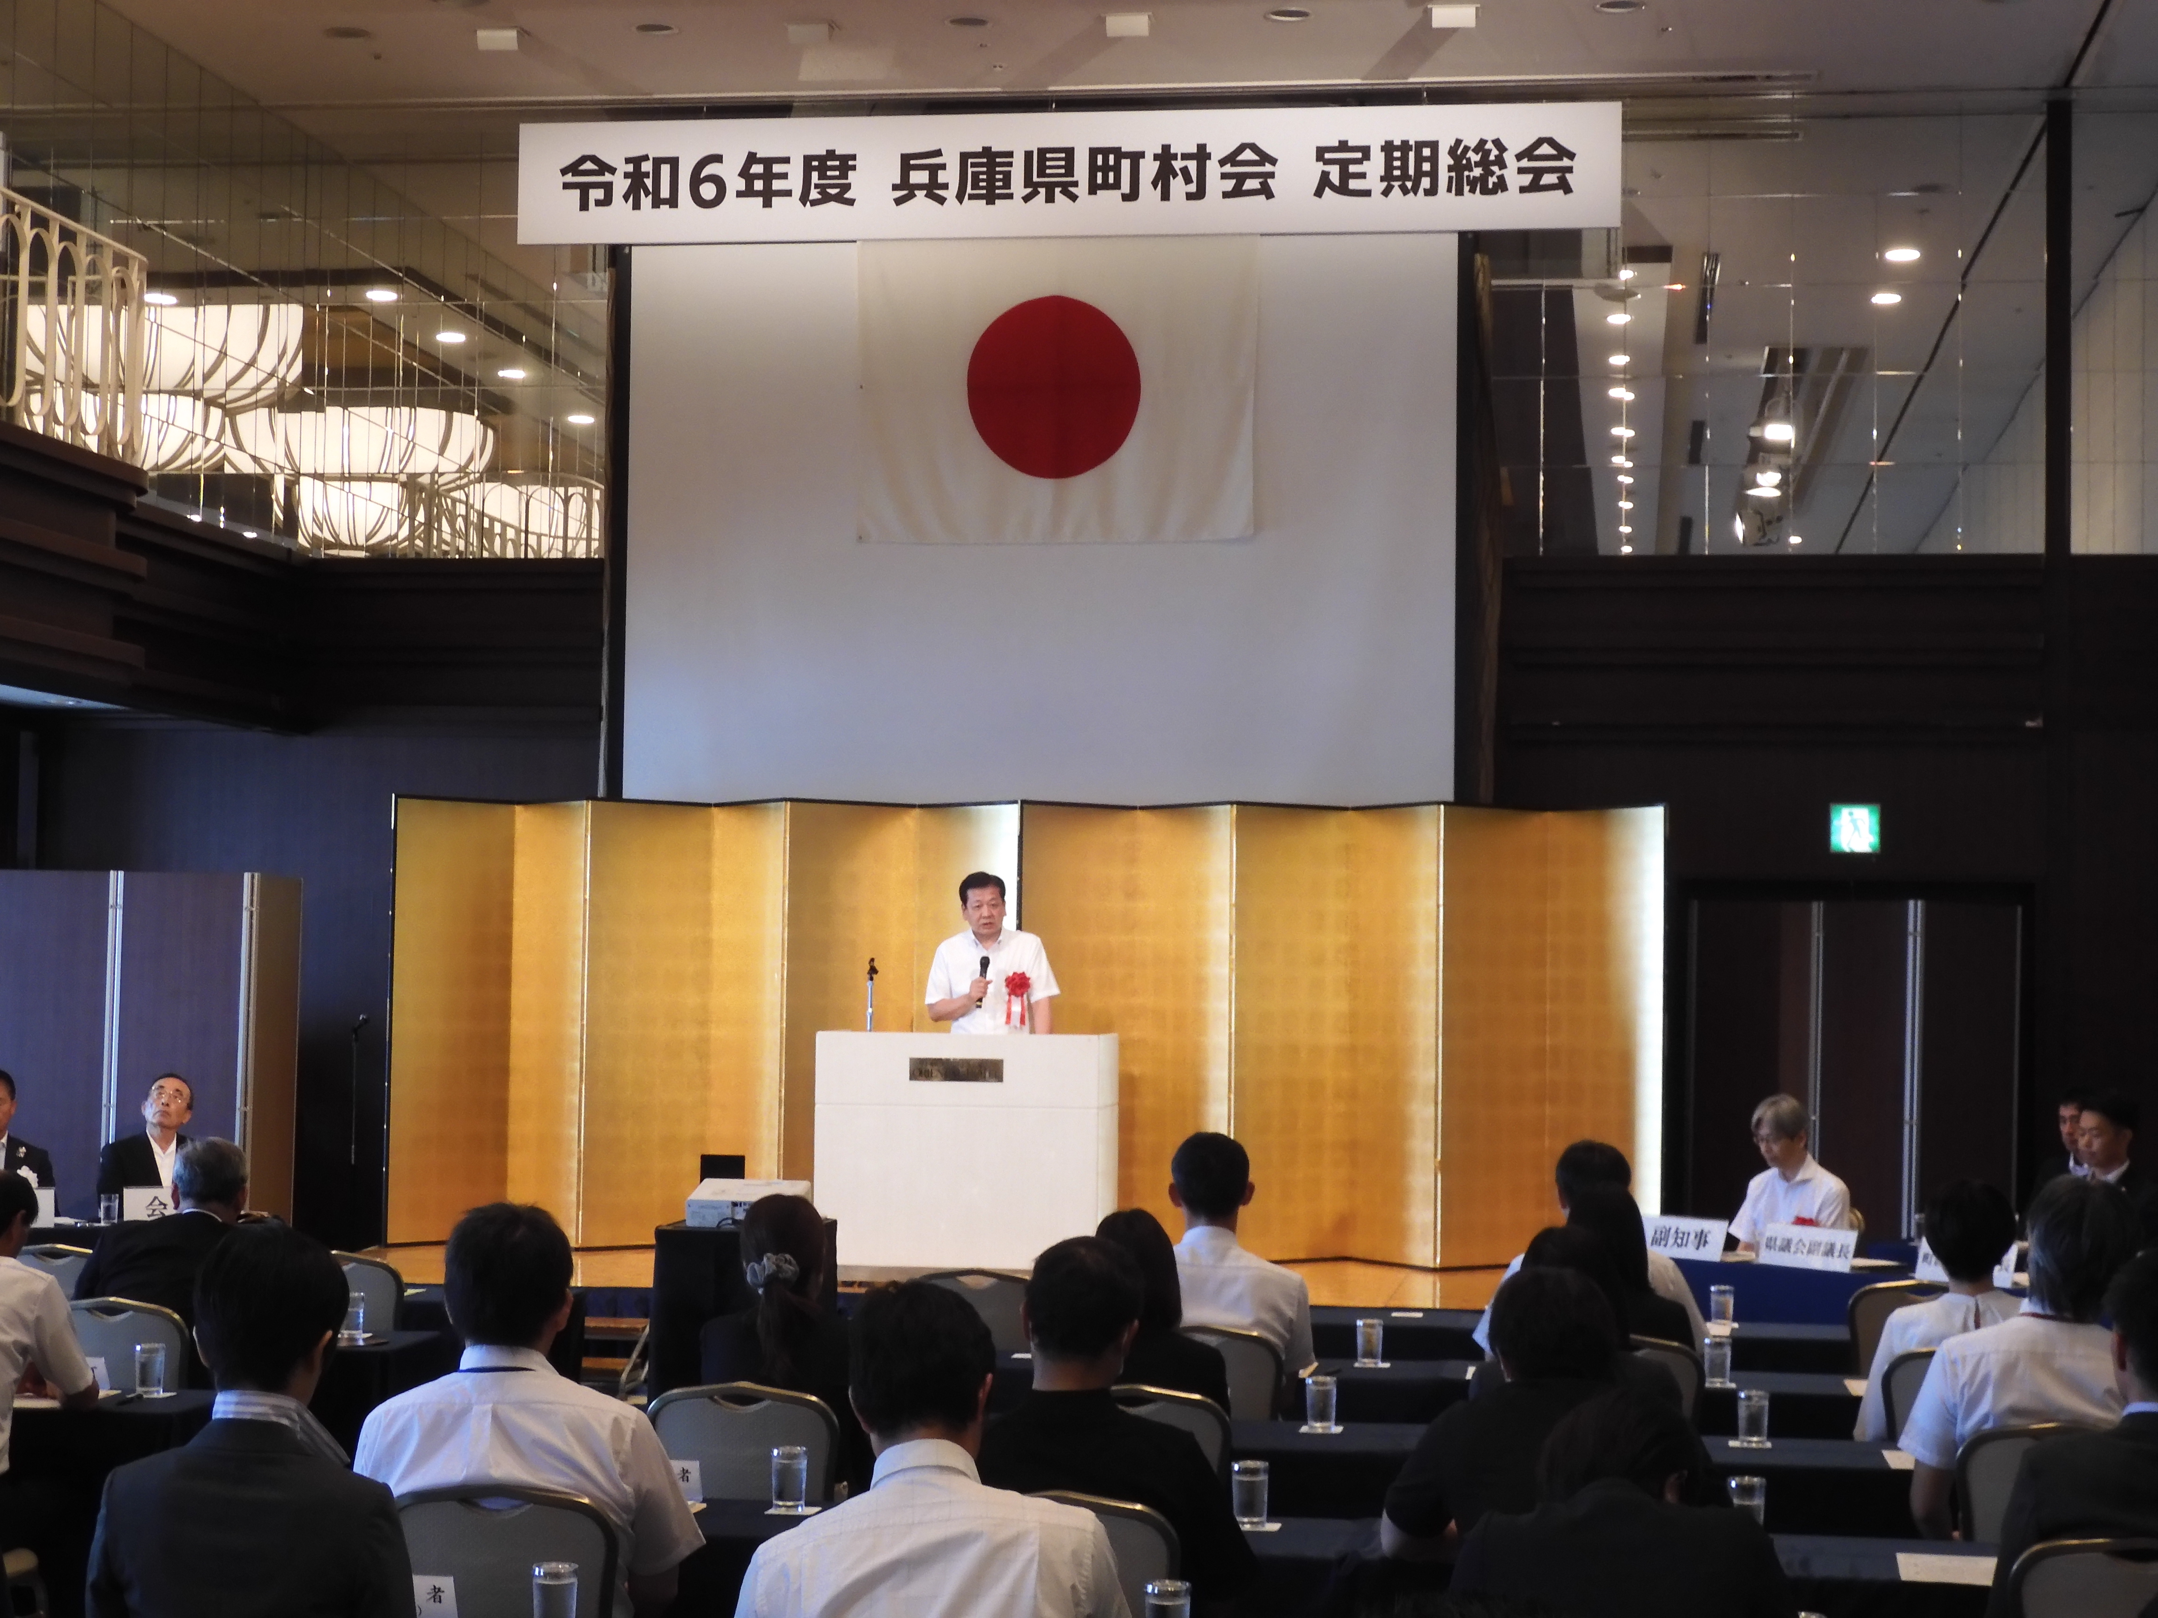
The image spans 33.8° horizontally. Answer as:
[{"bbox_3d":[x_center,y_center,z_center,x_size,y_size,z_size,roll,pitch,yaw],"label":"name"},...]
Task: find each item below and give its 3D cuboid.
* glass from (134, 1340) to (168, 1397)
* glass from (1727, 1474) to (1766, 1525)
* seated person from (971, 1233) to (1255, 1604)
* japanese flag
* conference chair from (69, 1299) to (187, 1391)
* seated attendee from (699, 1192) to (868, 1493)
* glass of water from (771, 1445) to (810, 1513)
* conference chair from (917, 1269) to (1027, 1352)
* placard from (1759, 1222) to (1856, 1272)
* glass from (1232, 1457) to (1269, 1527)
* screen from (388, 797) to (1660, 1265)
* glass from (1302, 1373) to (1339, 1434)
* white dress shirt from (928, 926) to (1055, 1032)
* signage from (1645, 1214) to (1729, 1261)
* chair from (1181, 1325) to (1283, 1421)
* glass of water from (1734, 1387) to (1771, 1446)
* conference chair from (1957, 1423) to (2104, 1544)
[{"bbox_3d":[-2.156,1.305,8.262,0.064,0.110,0.064,0,-3,6],"label":"glass"},{"bbox_3d":[1.168,1.227,6.207,0.064,0.110,0.064,0,-3,6],"label":"glass"},{"bbox_3d":[0.026,1.330,5.876,0.530,1.250,0.800,0,-3,6],"label":"seated person"},{"bbox_3d":[-0.094,-1.719,14.560,1.610,1.250,0.050,0,-3,7],"label":"japanese flag"},{"bbox_3d":[-2.290,1.625,8.797,0.430,0.880,0.560,0,-3,8],"label":"conference chair"},{"bbox_3d":[-0.578,1.418,7.379,0.430,1.220,0.760,0,-3,5],"label":"seated attendee"},{"bbox_3d":[-0.528,1.228,6.508,0.064,0.110,0.064,0,-3,6],"label":"glass of water"},{"bbox_3d":[-0.282,1.743,10.192,0.450,0.890,0.560,0,-3,6],"label":"conference chair"},{"bbox_3d":[2.581,1.556,12.535,0.080,0.140,0.420,3,-4,-35],"label":"placard"},{"bbox_3d":[0.314,1.250,6.477,0.066,0.112,0.066,0,-3,6],"label":"glass"},{"bbox_3d":[-0.307,0.999,16.255,5.848,2.060,0.420,0,-3,8],"label":"screen"},{"bbox_3d":[0.526,1.292,7.700,0.066,0.112,0.066,1,-3,0],"label":"glass"},{"bbox_3d":[-0.375,0.778,15.500,0.560,0.540,0.300,0,-3,7],"label":"white dress shirt"},{"bbox_3d":[2.221,1.580,13.054,0.340,0.145,0.090,-2,-4,38],"label":"signage"},{"bbox_3d":[0.301,1.668,8.588,0.450,0.890,0.560,0,-3,6],"label":"chair"},{"bbox_3d":[1.438,1.299,7.567,0.066,0.110,0.066,1,-3,0],"label":"glass of water"},{"bbox_3d":[1.816,1.571,6.685,0.430,0.885,0.560,0,-3,9],"label":"conference chair"}]

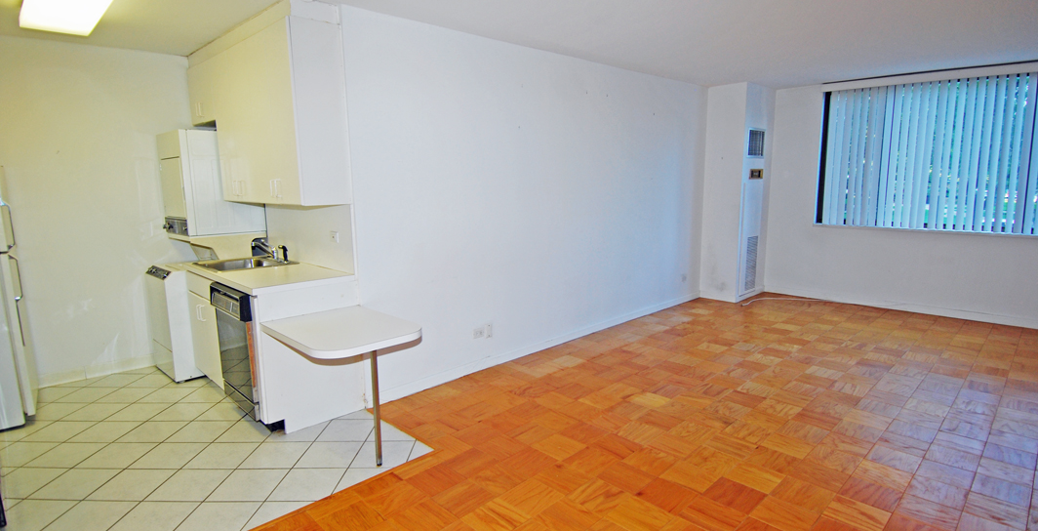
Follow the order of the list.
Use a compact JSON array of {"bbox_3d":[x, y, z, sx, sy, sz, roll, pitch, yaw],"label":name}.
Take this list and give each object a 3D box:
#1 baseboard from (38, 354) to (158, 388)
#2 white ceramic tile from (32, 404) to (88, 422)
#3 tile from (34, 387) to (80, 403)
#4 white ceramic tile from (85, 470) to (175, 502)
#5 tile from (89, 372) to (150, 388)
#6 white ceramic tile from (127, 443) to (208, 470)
[{"bbox_3d":[-3.389,0.850,4.205,0.755,0.102,0.015,-9,13,-44],"label":"baseboard"},{"bbox_3d":[-3.205,1.019,3.599,0.300,0.010,0.300,0,9,0],"label":"white ceramic tile"},{"bbox_3d":[-3.469,0.966,3.837,0.298,0.010,0.298,0,9,-1],"label":"tile"},{"bbox_3d":[-1.985,1.140,2.692,0.298,0.010,0.298,0,9,-1],"label":"white ceramic tile"},{"bbox_3d":[-3.179,0.917,4.130,0.298,0.010,0.298,0,9,-1],"label":"tile"},{"bbox_3d":[-2.003,1.101,3.007,0.300,0.010,0.300,0,9,0],"label":"white ceramic tile"}]

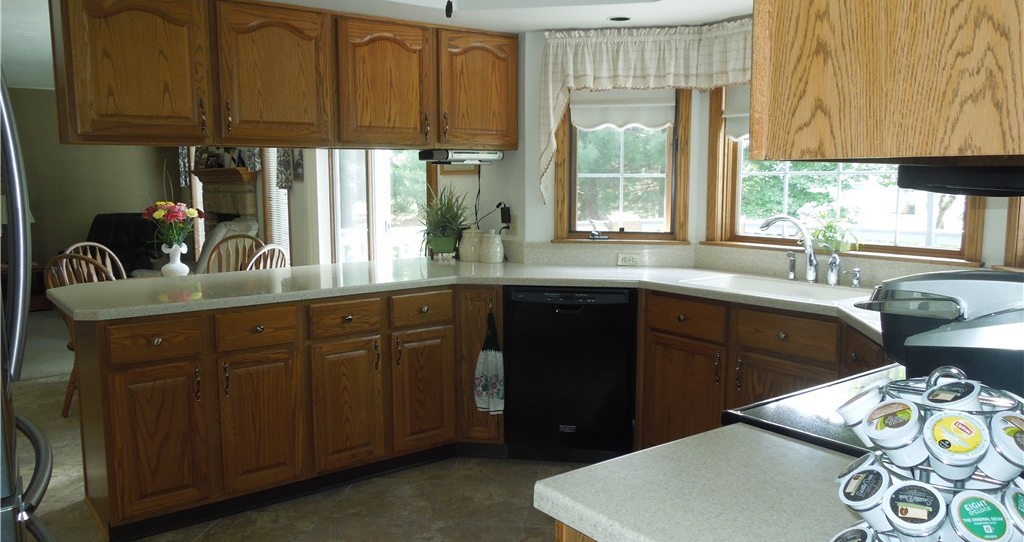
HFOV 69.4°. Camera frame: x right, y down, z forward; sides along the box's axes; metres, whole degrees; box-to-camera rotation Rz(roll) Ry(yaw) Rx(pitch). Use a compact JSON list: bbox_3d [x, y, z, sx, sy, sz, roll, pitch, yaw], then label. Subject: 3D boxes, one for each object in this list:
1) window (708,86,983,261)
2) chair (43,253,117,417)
[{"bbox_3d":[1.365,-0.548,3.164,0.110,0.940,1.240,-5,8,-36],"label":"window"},{"bbox_3d":[-2.327,0.362,4.357,0.500,0.965,0.560,1,7,13],"label":"chair"}]

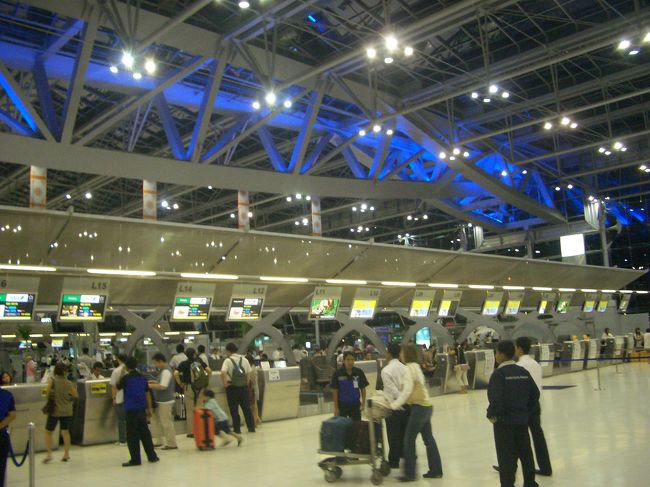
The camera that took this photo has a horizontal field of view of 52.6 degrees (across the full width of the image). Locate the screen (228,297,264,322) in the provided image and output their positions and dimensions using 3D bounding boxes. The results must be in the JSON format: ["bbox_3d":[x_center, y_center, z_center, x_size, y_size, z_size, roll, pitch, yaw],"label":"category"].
[{"bbox_3d":[-1.943,1.634,16.359,0.970,0.570,0.120,5,11,-43],"label":"screen"}]

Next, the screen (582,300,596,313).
[{"bbox_3d":[12.114,2.922,30.058,0.970,0.570,0.120,5,11,-43],"label":"screen"}]

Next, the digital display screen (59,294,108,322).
[{"bbox_3d":[-4.851,1.286,13.196,0.980,0.560,0.100,5,8,-43],"label":"digital display screen"}]

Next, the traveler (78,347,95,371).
[{"bbox_3d":[-6.214,3.565,17.091,0.500,1.700,0.350,1,-9,-25],"label":"traveler"}]

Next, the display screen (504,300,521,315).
[{"bbox_3d":[7.006,2.398,24.523,0.980,0.560,0.100,5,8,-43],"label":"display screen"}]

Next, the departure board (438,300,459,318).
[{"bbox_3d":[4.190,2.209,22.220,0.970,0.570,0.120,5,11,-43],"label":"departure board"}]

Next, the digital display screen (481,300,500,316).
[{"bbox_3d":[5.968,2.308,23.513,0.980,0.560,0.100,5,8,-43],"label":"digital display screen"}]

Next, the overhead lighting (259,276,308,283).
[{"bbox_3d":[-0.939,0.834,15.128,1.460,0.090,0.120,5,-11,-43],"label":"overhead lighting"}]

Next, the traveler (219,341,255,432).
[{"bbox_3d":[-1.698,2.814,12.748,0.550,1.740,0.450,2,-9,-28],"label":"traveler"}]

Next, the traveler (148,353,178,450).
[{"bbox_3d":[-2.773,2.722,11.353,0.480,1.680,0.500,-2,-8,-2],"label":"traveler"}]

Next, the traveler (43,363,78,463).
[{"bbox_3d":[-4.302,2.728,10.605,0.500,1.600,0.380,5,-12,-43],"label":"traveler"}]

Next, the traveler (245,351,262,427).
[{"bbox_3d":[-1.519,3.055,13.770,0.450,1.560,0.350,5,-11,-41],"label":"traveler"}]

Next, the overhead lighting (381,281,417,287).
[{"bbox_3d":[2.099,1.146,18.638,1.520,0.100,0.140,5,-12,-43],"label":"overhead lighting"}]

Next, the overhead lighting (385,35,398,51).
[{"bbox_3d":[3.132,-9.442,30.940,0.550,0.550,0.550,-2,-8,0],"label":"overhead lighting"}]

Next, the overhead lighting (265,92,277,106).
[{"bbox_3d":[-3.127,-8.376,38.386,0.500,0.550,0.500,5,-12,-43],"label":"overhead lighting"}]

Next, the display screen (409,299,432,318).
[{"bbox_3d":[3.131,2.107,21.201,0.970,0.580,0.120,5,11,-43],"label":"display screen"}]

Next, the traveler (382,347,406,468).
[{"bbox_3d":[0.950,2.215,8.982,0.500,1.720,0.520,-8,-10,32],"label":"traveler"}]

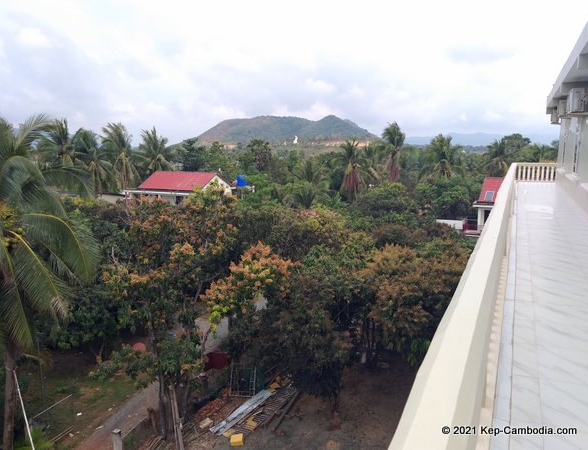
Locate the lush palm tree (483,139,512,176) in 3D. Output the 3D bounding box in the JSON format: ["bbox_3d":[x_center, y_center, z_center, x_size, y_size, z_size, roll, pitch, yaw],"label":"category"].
[{"bbox_3d":[33.794,-9.185,75.553,5.400,10.442,5.400,0,10,0],"label":"lush palm tree"}]

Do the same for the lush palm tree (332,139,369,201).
[{"bbox_3d":[7.654,-6.649,61.784,5.200,10.231,5.200,0,10,0],"label":"lush palm tree"}]

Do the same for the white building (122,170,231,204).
[{"bbox_3d":[-16.208,-4.886,65.409,12.000,5.500,8.600,4,11,23],"label":"white building"}]

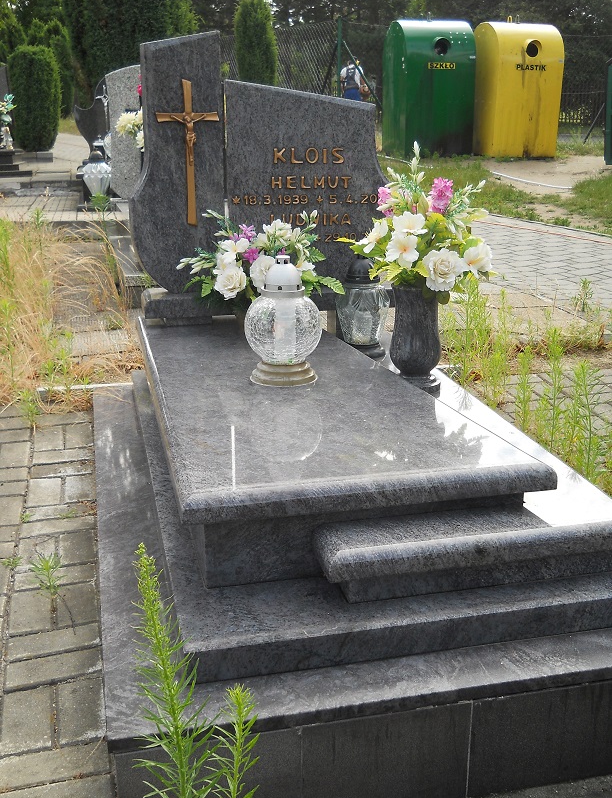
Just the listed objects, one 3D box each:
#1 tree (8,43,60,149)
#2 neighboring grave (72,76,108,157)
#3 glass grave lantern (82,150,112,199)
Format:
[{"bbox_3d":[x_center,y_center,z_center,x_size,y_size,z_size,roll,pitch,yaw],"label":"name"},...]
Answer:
[{"bbox_3d":[-4.398,-4.876,15.698,0.801,1.658,0.900,-4,18,-12],"label":"tree"},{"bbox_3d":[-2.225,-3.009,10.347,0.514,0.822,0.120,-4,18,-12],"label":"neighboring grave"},{"bbox_3d":[-1.833,-1.960,8.512,0.263,0.451,0.270,-4,18,-12],"label":"glass grave lantern"}]

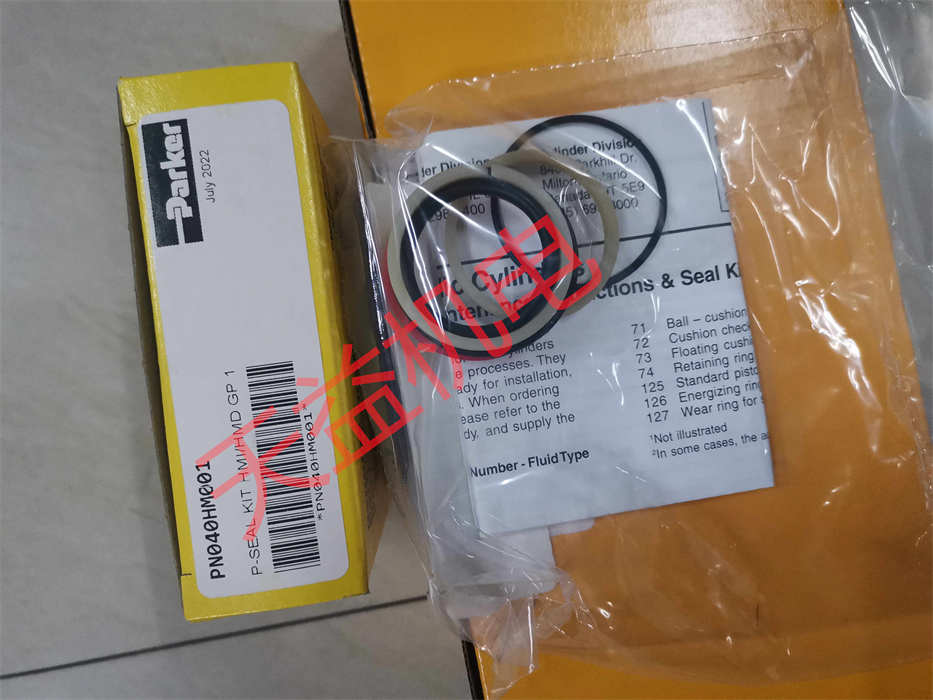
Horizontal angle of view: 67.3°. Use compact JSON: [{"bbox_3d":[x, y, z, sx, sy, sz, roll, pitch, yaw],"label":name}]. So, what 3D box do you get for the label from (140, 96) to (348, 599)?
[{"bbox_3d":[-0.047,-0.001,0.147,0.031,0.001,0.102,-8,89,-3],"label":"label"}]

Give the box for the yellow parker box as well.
[{"bbox_3d":[-0.050,-0.002,0.197,0.037,0.099,0.114,-8,89,-3],"label":"yellow parker box"}]

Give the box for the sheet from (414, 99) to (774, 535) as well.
[{"bbox_3d":[0.031,-0.009,0.166,0.072,0.002,0.094,-8,89,-3],"label":"sheet"}]

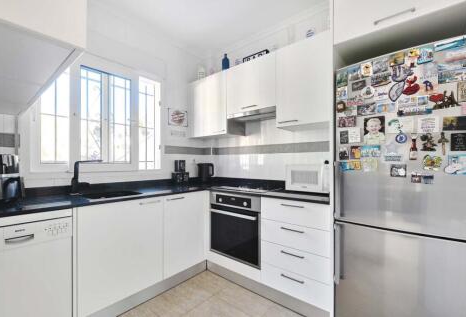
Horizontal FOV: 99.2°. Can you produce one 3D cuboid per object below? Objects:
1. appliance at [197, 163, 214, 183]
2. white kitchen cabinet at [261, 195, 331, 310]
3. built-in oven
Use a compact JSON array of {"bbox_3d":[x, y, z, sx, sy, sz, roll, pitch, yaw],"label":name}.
[{"bbox_3d":[-0.357,0.191,2.620,0.225,0.245,0.155,0,-1,-8],"label":"appliance"},{"bbox_3d":[0.623,0.669,1.660,0.550,0.700,0.580,-1,-1,40],"label":"white kitchen cabinet"},{"bbox_3d":[0.172,0.627,2.028,0.595,0.595,0.570,-1,-1,40],"label":"built-in oven"}]

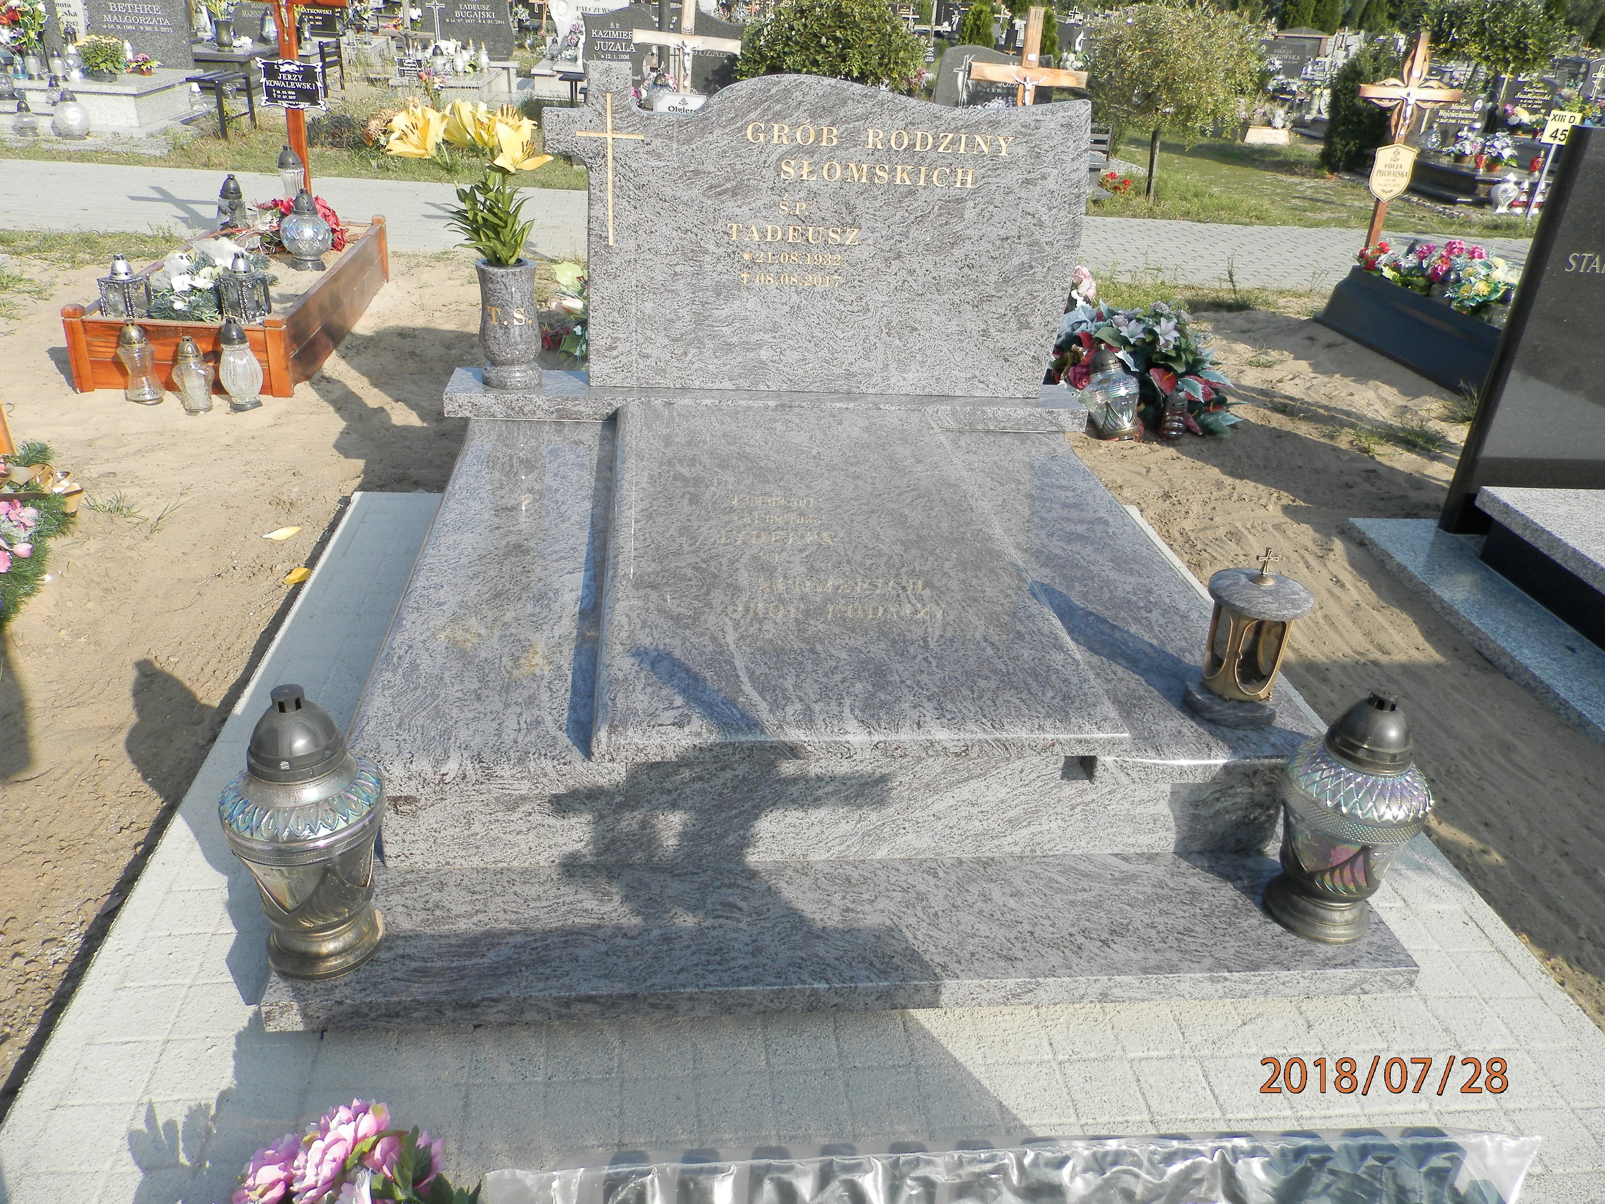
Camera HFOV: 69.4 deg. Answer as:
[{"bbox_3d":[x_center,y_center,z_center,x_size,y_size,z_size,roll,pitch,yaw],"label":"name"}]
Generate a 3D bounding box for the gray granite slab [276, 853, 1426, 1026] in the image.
[{"bbox_3d":[0.092,0.517,1.839,1.720,0.051,0.290,1,29,-7],"label":"gray granite slab"}]

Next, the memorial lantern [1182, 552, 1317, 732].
[{"bbox_3d":[0.758,0.045,1.961,0.168,0.295,0.168,1,28,-7],"label":"memorial lantern"}]

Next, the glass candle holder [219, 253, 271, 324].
[{"bbox_3d":[-1.862,-1.054,3.865,0.118,0.218,0.118,14,30,18],"label":"glass candle holder"}]

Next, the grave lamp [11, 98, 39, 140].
[{"bbox_3d":[-5.631,-3.508,8.416,0.175,0.234,0.175,1,28,-7],"label":"grave lamp"}]

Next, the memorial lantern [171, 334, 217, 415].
[{"bbox_3d":[-1.936,-0.727,3.687,0.129,0.245,0.129,1,29,-7],"label":"memorial lantern"}]

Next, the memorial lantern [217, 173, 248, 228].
[{"bbox_3d":[-2.493,-1.746,5.043,0.110,0.228,0.110,1,29,-7],"label":"memorial lantern"}]

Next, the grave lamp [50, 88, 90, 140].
[{"bbox_3d":[-5.312,-3.543,8.431,0.253,0.324,0.253,1,28,-7],"label":"grave lamp"}]

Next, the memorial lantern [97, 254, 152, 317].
[{"bbox_3d":[-2.330,-1.085,3.978,0.125,0.214,0.125,11,28,13],"label":"memorial lantern"}]

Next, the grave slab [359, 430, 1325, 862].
[{"bbox_3d":[0.028,-0.025,2.476,1.598,0.294,1.482,1,28,-7],"label":"grave slab"}]

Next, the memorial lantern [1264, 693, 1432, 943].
[{"bbox_3d":[0.860,0.325,1.816,0.204,0.412,0.204,1,29,-7],"label":"memorial lantern"}]

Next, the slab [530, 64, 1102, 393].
[{"bbox_3d":[0.024,-0.970,3.122,1.392,0.818,0.070,0,29,-7],"label":"slab"}]

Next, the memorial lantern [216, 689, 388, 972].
[{"bbox_3d":[-0.683,0.305,1.603,0.212,0.422,0.212,1,28,-7],"label":"memorial lantern"}]

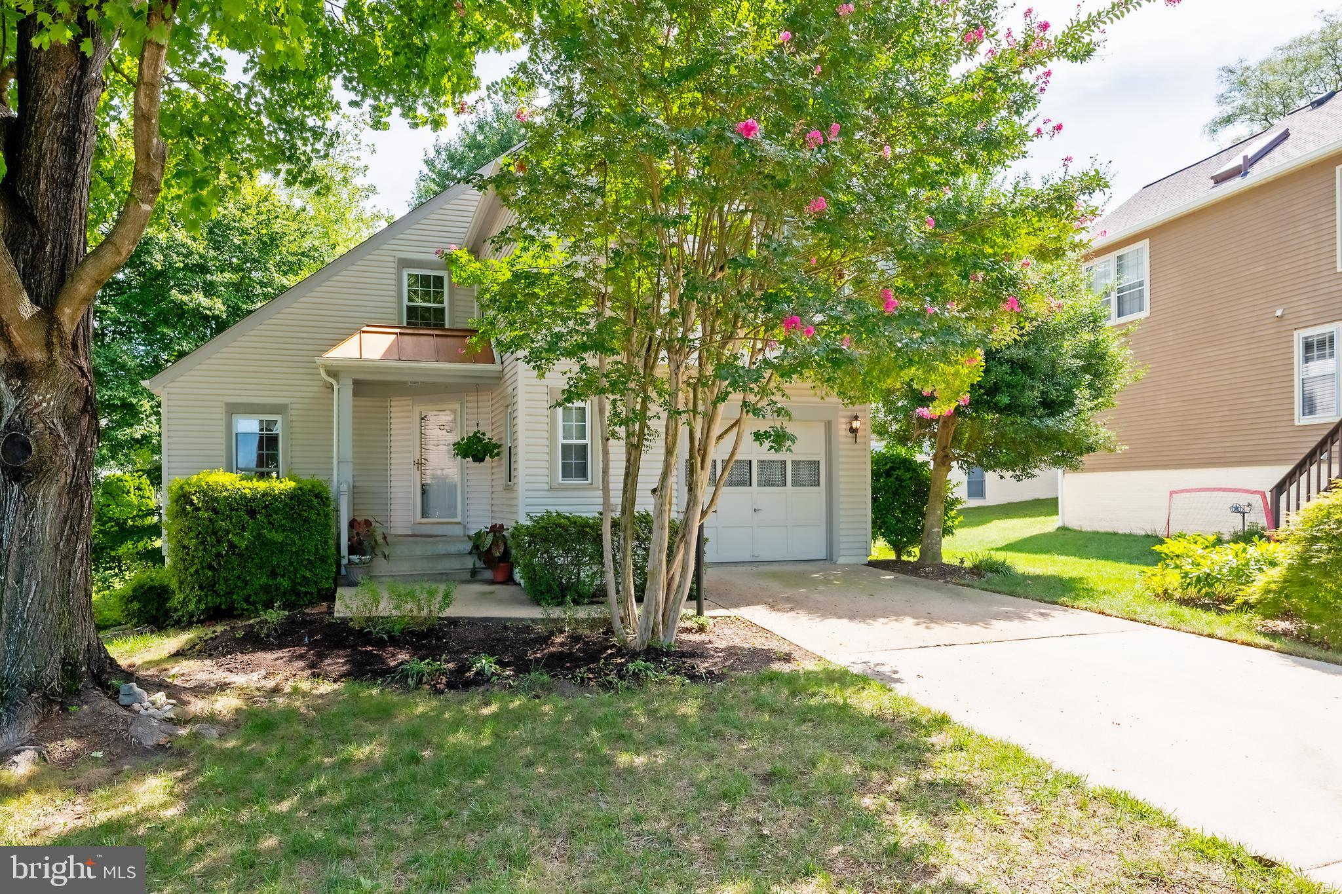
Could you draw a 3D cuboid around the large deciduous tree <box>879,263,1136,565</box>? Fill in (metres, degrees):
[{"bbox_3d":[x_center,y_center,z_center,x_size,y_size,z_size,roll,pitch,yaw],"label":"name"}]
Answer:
[{"bbox_3d":[5.300,-0.500,11.900,4.100,4.850,4.000,0,-3,0],"label":"large deciduous tree"}]

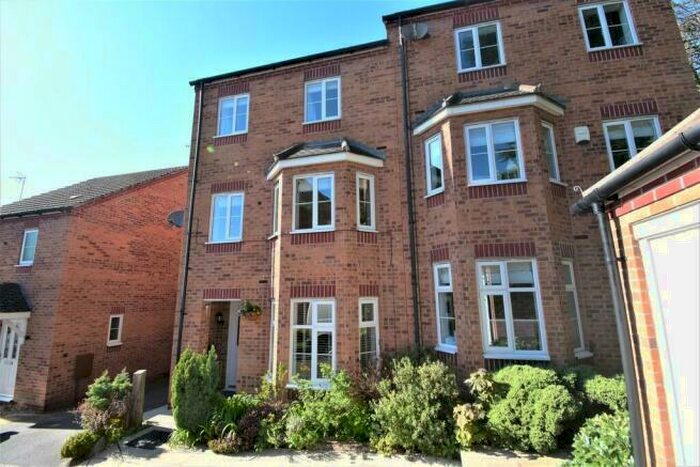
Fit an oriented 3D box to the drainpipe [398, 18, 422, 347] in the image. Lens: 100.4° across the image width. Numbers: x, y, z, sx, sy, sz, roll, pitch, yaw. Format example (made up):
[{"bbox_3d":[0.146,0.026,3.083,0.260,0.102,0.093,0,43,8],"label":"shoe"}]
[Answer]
[{"bbox_3d":[1.182,-0.769,5.676,0.080,7.896,0.090,-3,-11,13],"label":"drainpipe"}]

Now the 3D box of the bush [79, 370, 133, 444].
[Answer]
[{"bbox_3d":[-4.388,3.008,5.250,0.760,1.000,0.720,-3,-11,13],"label":"bush"}]

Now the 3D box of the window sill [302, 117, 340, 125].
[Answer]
[{"bbox_3d":[-0.608,-2.499,6.521,0.894,0.050,0.130,-3,-11,13],"label":"window sill"}]

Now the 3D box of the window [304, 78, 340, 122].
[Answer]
[{"bbox_3d":[-0.621,-2.960,6.506,0.880,1.070,0.110,-3,-11,13],"label":"window"}]

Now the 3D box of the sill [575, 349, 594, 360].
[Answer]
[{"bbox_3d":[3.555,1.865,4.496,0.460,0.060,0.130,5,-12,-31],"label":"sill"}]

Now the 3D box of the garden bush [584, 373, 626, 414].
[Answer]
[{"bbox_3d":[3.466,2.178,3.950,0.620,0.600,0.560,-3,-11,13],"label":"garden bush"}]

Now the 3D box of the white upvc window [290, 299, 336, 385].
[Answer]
[{"bbox_3d":[-0.648,1.923,5.253,0.869,1.492,0.090,-3,-11,13],"label":"white upvc window"}]

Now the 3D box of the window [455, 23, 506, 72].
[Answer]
[{"bbox_3d":[2.639,-3.815,5.944,0.890,1.030,0.120,-3,-11,13],"label":"window"}]

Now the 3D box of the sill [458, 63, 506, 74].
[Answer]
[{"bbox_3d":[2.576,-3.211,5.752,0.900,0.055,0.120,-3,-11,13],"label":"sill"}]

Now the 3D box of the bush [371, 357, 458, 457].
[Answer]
[{"bbox_3d":[0.916,2.365,4.265,1.200,1.070,1.020,-3,-11,13],"label":"bush"}]

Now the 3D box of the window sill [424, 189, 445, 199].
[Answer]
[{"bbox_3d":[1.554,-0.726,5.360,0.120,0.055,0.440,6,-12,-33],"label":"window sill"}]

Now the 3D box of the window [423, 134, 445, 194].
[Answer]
[{"bbox_3d":[1.571,-1.271,5.465,0.110,1.140,0.420,6,-12,-33],"label":"window"}]

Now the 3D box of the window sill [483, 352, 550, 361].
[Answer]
[{"bbox_3d":[2.514,1.869,4.427,0.919,0.060,0.130,-3,-11,13],"label":"window sill"}]

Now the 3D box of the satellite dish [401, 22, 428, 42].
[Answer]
[{"bbox_3d":[1.324,-4.080,5.918,0.500,0.420,0.320,-3,-11,13],"label":"satellite dish"}]

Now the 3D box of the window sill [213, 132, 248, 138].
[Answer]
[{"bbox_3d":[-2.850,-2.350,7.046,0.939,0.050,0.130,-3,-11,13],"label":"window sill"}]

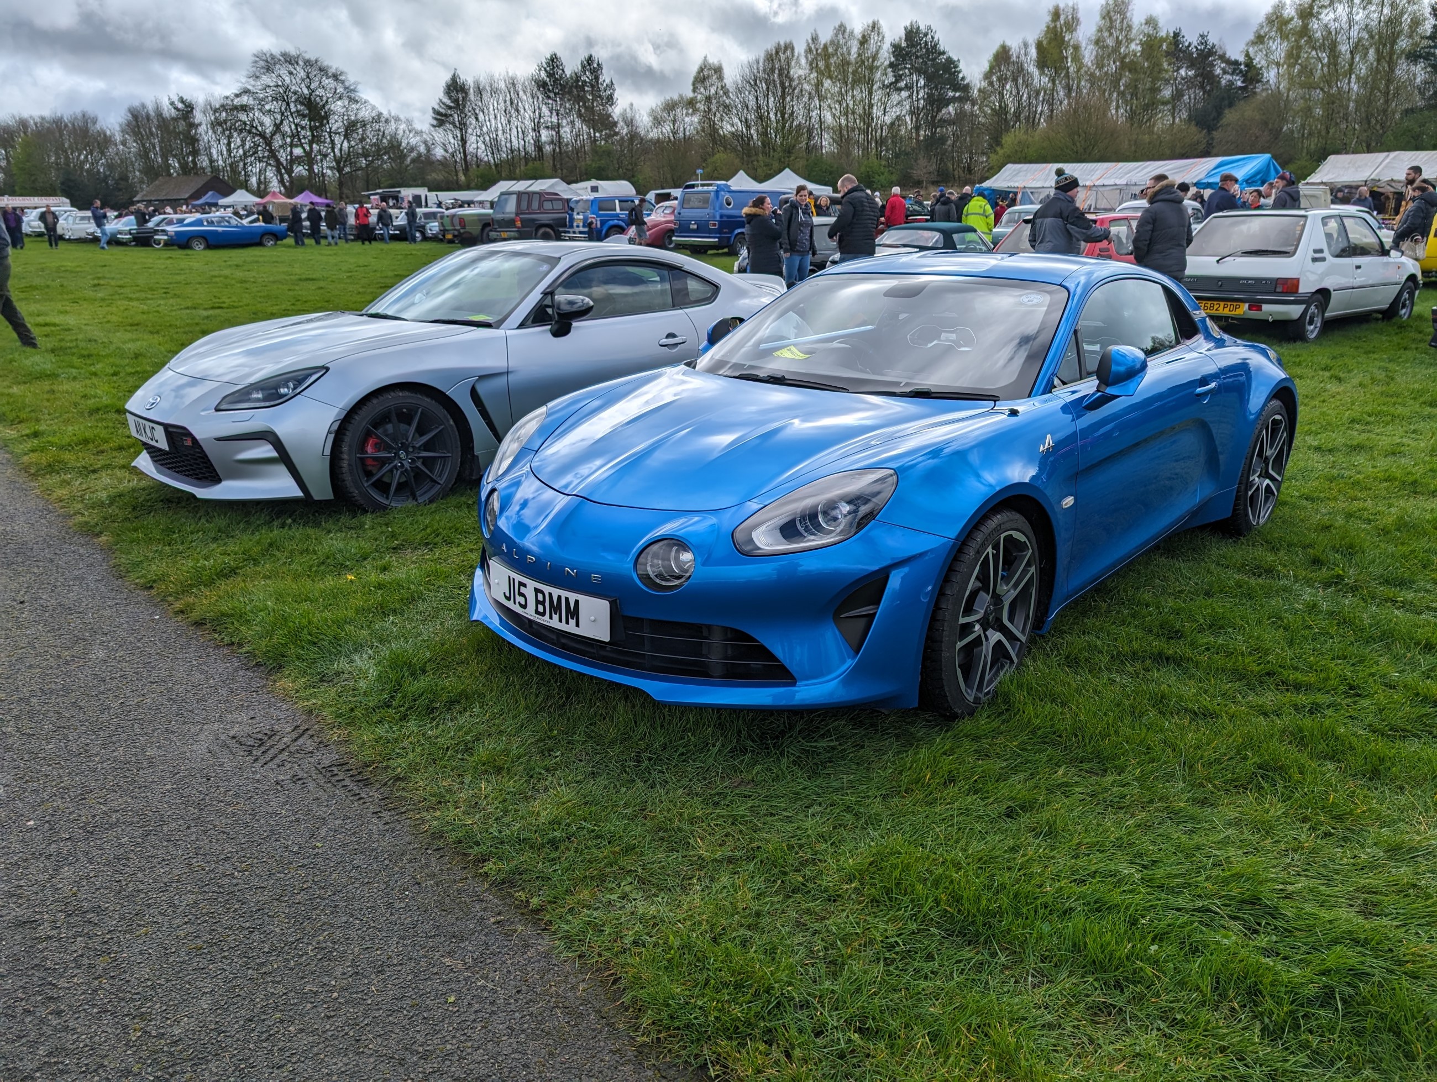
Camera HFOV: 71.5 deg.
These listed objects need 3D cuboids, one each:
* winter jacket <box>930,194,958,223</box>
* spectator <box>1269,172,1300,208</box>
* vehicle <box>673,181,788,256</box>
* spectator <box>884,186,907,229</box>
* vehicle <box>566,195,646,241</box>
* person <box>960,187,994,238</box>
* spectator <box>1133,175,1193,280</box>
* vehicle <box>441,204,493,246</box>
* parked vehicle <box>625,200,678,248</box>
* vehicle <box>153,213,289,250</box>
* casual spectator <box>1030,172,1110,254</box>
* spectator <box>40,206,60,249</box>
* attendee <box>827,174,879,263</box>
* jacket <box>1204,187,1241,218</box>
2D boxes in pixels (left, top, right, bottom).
[{"bbox_3d":[5.134,-7.322,22.421,0.540,0.800,0.360,1,18,3],"label":"winter jacket"},{"bbox_3d":[7.742,-4.167,13.887,0.370,1.820,0.500,9,21,26],"label":"spectator"},{"bbox_3d":[0.919,-10.636,32.952,2.000,2.180,4.750,16,24,40],"label":"vehicle"},{"bbox_3d":[4.033,-7.078,22.566,0.540,1.760,0.360,0,18,2],"label":"spectator"},{"bbox_3d":[-3.518,-12.789,39.847,4.700,1.850,1.880,-15,22,-38],"label":"vehicle"},{"bbox_3d":[5.693,-6.723,21.869,0.660,1.780,0.420,1,18,5],"label":"person"},{"bbox_3d":[4.521,-2.850,10.240,0.560,1.760,0.360,-3,18,-8],"label":"spectator"},{"bbox_3d":[-10.039,-14.969,46.636,2.000,1.860,5.600,17,25,41],"label":"vehicle"},{"bbox_3d":[-1.433,-12.024,38.037,1.780,1.680,4.600,17,25,42],"label":"parked vehicle"},{"bbox_3d":[-19.655,-12.238,39.452,4.750,1.330,1.870,-18,25,-42],"label":"vehicle"},{"bbox_3d":[3.594,-2.971,10.584,0.550,1.800,0.640,-14,23,-36],"label":"casual spectator"},{"bbox_3d":[-26.390,-12.396,39.387,0.660,1.680,0.360,-15,23,-36],"label":"spectator"},{"bbox_3d":[1.501,-3.304,11.584,0.440,1.800,0.520,10,21,28],"label":"attendee"},{"bbox_3d":[6.679,-4.321,13.320,0.360,0.750,0.520,-8,20,-23],"label":"jacket"}]

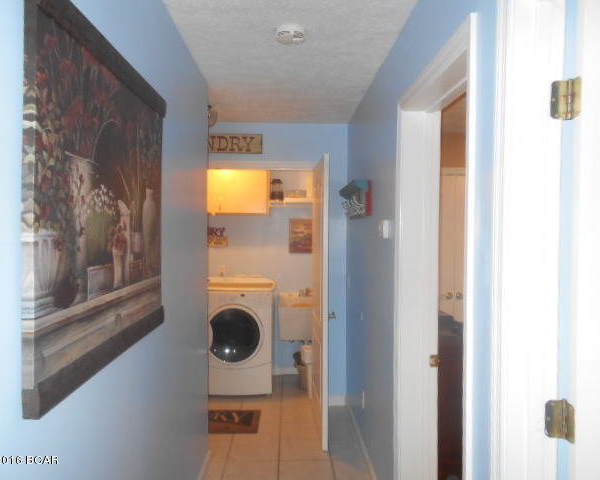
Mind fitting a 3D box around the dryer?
[{"bbox_3d":[-0.599,0.920,4.685,0.686,1.000,0.660,0,1,-1],"label":"dryer"}]

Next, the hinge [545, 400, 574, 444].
[{"bbox_3d":[0.616,0.431,1.138,0.048,0.090,0.048,0,1,-1],"label":"hinge"}]

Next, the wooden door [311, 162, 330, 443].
[{"bbox_3d":[0.162,0.416,3.690,0.036,2.020,0.830,0,1,-3],"label":"wooden door"}]

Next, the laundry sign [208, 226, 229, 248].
[{"bbox_3d":[-1.051,-0.026,4.981,0.619,0.214,0.020,0,1,-1],"label":"laundry sign"}]

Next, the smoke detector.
[{"bbox_3d":[-0.041,-0.958,2.243,0.140,0.042,0.140,0,1,-1],"label":"smoke detector"}]

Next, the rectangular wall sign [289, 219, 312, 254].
[{"bbox_3d":[0.008,-0.036,5.009,0.247,0.363,0.025,0,1,-1],"label":"rectangular wall sign"}]

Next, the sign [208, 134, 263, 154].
[{"bbox_3d":[-0.738,-0.808,4.063,0.842,0.154,0.020,0,1,-1],"label":"sign"}]

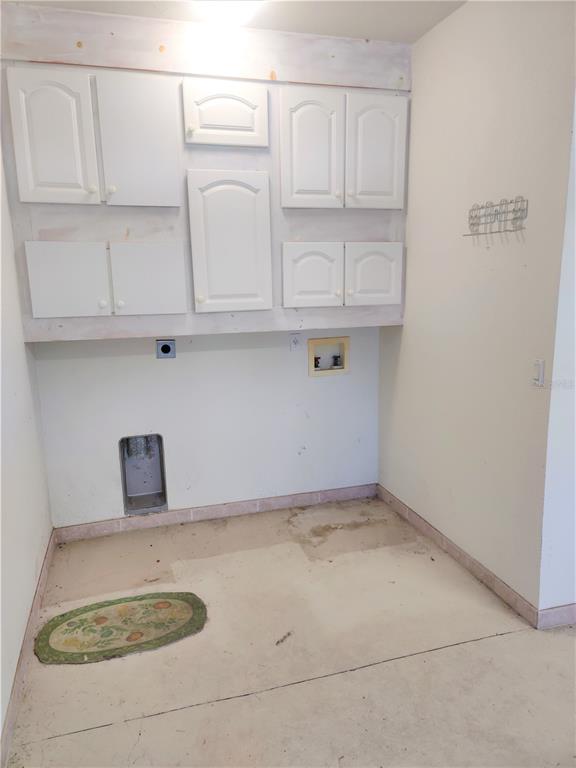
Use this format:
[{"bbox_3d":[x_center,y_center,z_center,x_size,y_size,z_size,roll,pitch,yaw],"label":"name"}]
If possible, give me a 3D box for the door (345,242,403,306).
[{"bbox_3d":[0.478,-0.615,3.233,0.345,0.344,0.025,-4,11,-16],"label":"door"}]

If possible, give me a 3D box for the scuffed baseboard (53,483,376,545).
[{"bbox_3d":[-0.377,0.827,3.723,2.100,0.105,0.014,-4,11,-16],"label":"scuffed baseboard"}]

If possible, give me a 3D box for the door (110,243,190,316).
[{"bbox_3d":[-0.692,-0.525,2.894,0.361,0.354,0.025,-4,11,-16],"label":"door"}]

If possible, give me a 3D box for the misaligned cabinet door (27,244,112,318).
[{"bbox_3d":[-1.053,-0.503,2.789,0.362,0.356,0.025,-4,11,-16],"label":"misaligned cabinet door"}]

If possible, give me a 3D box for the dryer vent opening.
[{"bbox_3d":[-0.897,0.546,3.579,0.260,0.484,0.110,-4,11,-16],"label":"dryer vent opening"}]

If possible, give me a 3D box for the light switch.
[{"bbox_3d":[1.045,-0.044,2.398,0.013,0.115,0.072,-4,11,-16],"label":"light switch"}]

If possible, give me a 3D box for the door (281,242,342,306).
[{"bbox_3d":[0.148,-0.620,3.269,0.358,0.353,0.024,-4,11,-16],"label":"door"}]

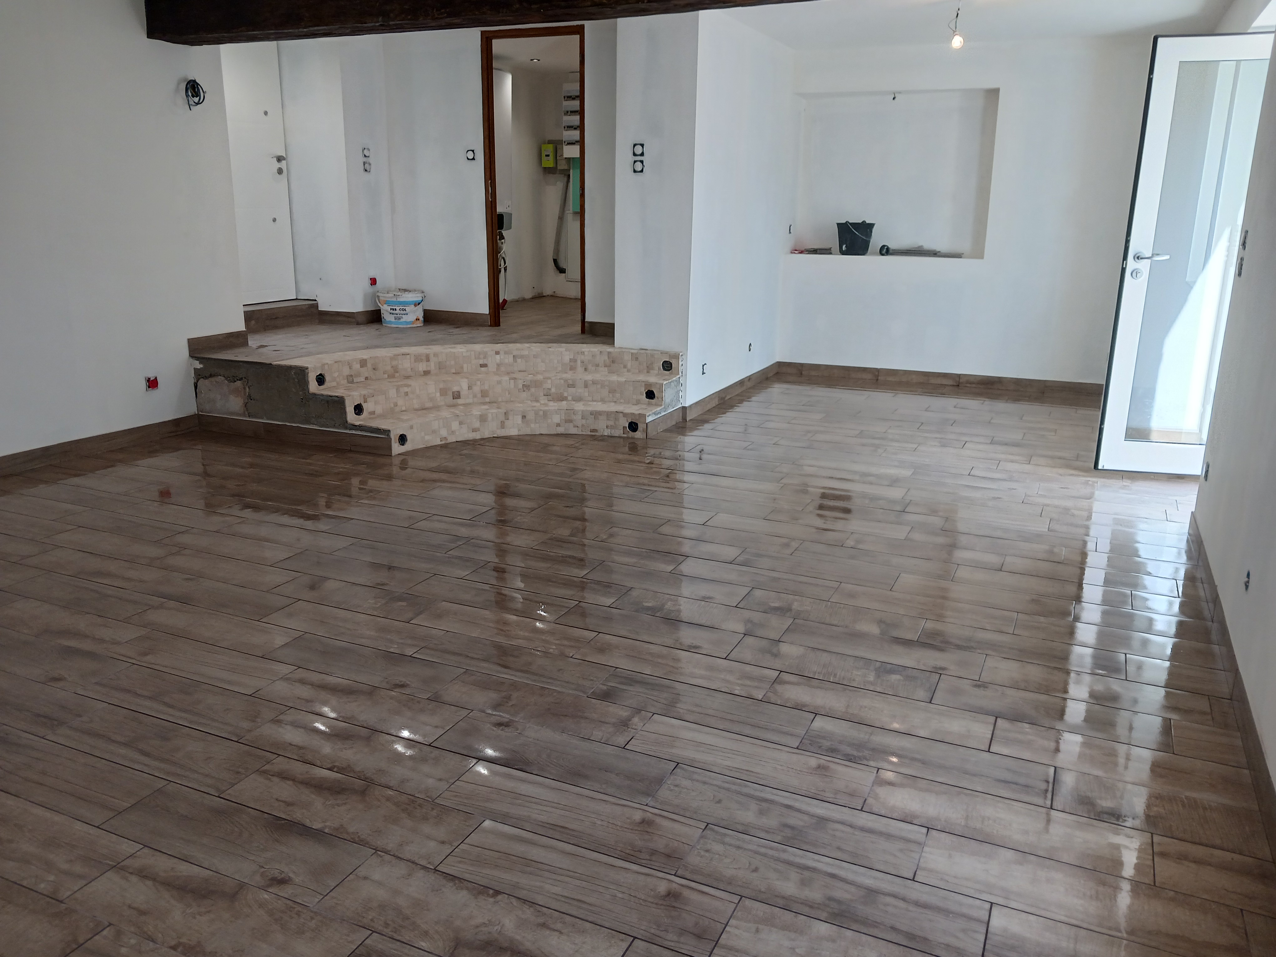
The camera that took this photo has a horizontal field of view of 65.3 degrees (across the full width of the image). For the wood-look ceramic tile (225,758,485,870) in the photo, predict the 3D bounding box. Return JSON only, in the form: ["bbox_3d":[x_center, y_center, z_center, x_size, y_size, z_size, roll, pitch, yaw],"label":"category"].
[{"bbox_3d":[-0.653,0.752,2.262,0.600,0.010,0.197,8,17,23],"label":"wood-look ceramic tile"}]

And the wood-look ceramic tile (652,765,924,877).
[{"bbox_3d":[0.338,0.776,2.270,0.605,0.010,0.192,8,17,23],"label":"wood-look ceramic tile"}]

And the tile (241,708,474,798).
[{"bbox_3d":[-0.728,0.711,2.582,0.620,0.010,0.196,8,17,23],"label":"tile"}]

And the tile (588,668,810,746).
[{"bbox_3d":[0.174,0.636,2.761,0.605,0.010,0.192,8,17,23],"label":"tile"}]

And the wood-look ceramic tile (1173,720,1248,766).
[{"bbox_3d":[1.478,0.691,2.578,0.168,0.010,0.197,8,17,23],"label":"wood-look ceramic tile"}]

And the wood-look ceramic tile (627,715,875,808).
[{"bbox_3d":[0.281,0.709,2.505,0.605,0.010,0.192,8,17,23],"label":"wood-look ceramic tile"}]

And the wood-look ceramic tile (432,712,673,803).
[{"bbox_3d":[-0.214,0.700,2.511,0.605,0.010,0.192,8,17,23],"label":"wood-look ceramic tile"}]

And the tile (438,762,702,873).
[{"bbox_3d":[-0.157,0.761,2.254,0.600,0.010,0.197,8,17,23],"label":"tile"}]

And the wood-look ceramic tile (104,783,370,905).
[{"bbox_3d":[-0.868,0.781,2.148,0.600,0.010,0.197,8,17,23],"label":"wood-look ceramic tile"}]

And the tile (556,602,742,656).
[{"bbox_3d":[0.035,0.507,3.335,0.620,0.010,0.196,8,17,23],"label":"tile"}]

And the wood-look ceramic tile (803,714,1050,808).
[{"bbox_3d":[0.744,0.729,2.582,0.620,0.010,0.196,8,17,23],"label":"wood-look ceramic tile"}]

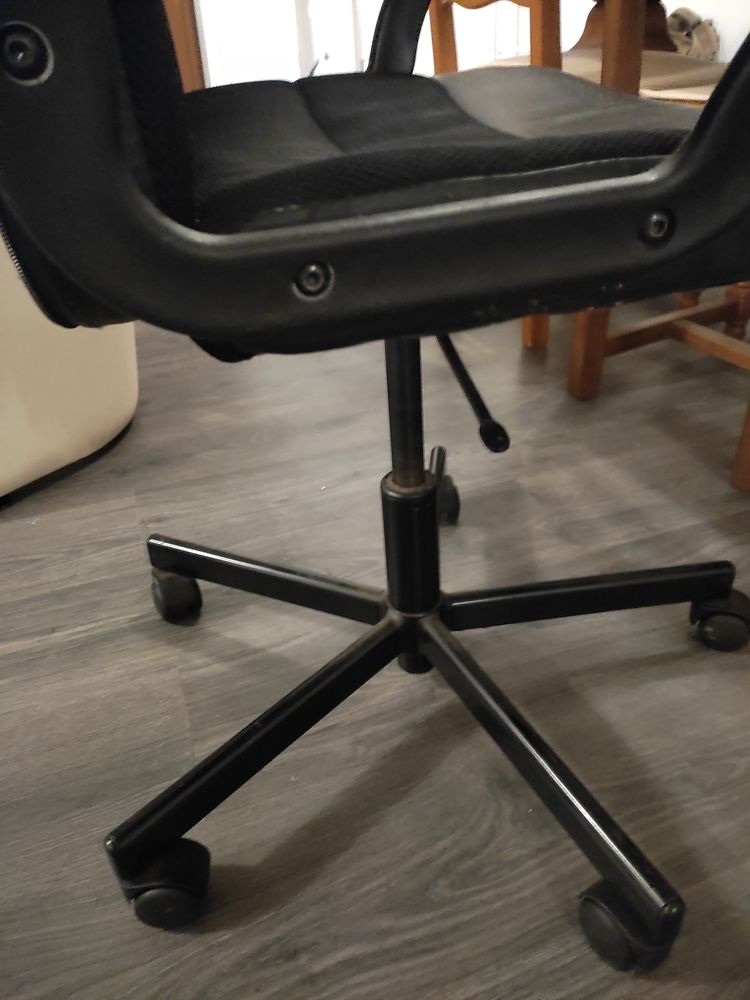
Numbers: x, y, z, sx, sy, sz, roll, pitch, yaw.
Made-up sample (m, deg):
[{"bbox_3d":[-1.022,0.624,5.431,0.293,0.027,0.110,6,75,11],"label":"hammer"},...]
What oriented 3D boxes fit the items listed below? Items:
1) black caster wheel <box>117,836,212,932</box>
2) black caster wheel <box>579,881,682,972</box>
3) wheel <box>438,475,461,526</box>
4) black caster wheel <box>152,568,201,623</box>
[{"bbox_3d":[-0.156,0.291,0.568,0.062,0.060,0.047,-4,32,-1],"label":"black caster wheel"},{"bbox_3d":[0.174,0.294,0.525,0.047,0.060,0.062,-21,36,-25],"label":"black caster wheel"},{"bbox_3d":[0.088,0.008,0.991,0.047,0.060,0.062,-9,32,-8],"label":"wheel"},{"bbox_3d":[-0.229,0.112,0.858,0.047,0.060,0.062,-12,33,-13],"label":"black caster wheel"}]

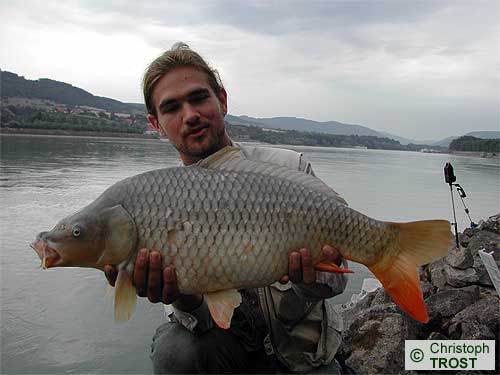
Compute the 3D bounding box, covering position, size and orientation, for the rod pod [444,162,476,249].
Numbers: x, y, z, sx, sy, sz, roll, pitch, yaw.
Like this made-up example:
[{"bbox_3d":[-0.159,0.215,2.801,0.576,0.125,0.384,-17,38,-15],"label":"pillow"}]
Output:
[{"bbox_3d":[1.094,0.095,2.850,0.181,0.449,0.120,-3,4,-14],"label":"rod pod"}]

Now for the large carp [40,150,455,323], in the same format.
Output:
[{"bbox_3d":[0.002,0.082,0.920,0.711,0.302,0.140,1,0,-7],"label":"large carp"}]

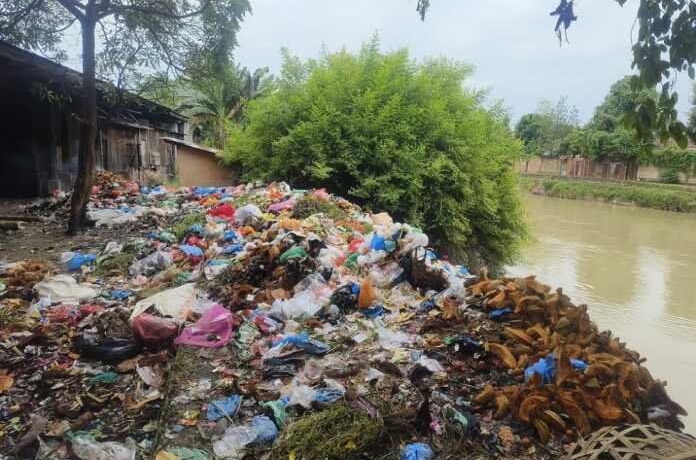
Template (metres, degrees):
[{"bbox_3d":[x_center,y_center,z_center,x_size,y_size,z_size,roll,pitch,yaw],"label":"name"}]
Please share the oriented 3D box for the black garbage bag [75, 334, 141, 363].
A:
[{"bbox_3d":[-1.870,0.920,3.600,0.500,0.200,0.340,0,8,0],"label":"black garbage bag"}]

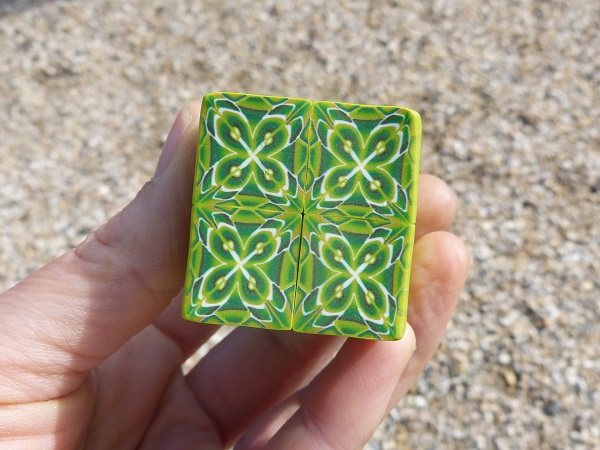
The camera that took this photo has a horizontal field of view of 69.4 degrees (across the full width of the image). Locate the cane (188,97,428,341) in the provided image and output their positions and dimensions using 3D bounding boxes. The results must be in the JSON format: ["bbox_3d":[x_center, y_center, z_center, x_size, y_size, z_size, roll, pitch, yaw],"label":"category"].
[{"bbox_3d":[0.000,-0.001,0.105,0.043,0.043,0.044,5,89,-1],"label":"cane"}]

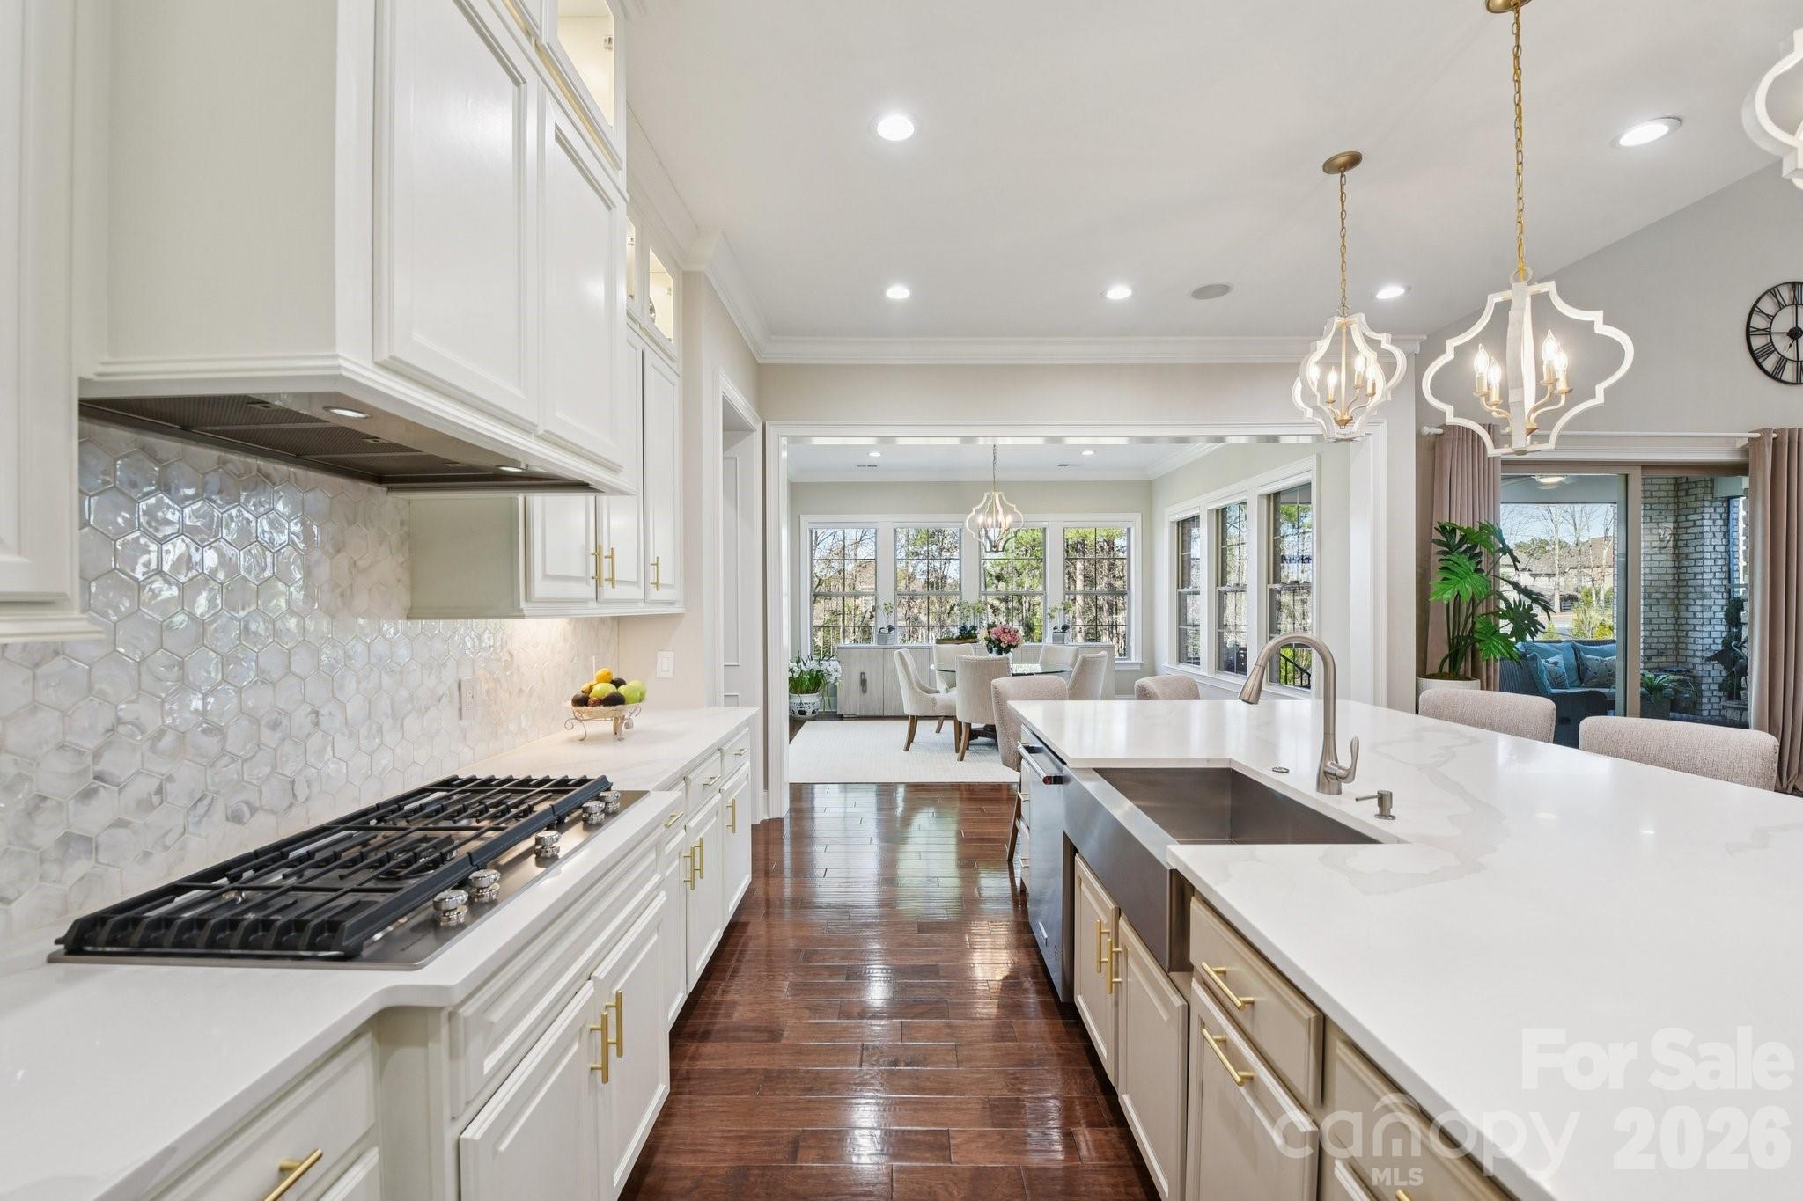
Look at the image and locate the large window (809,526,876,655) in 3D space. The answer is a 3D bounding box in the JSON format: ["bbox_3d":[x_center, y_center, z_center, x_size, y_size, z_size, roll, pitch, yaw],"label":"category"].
[{"bbox_3d":[-0.745,-0.100,9.450,0.840,1.650,0.120,0,0,0],"label":"large window"}]

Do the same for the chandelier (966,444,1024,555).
[{"bbox_3d":[0.885,-1.050,7.170,0.560,1.190,0.560,0,0,0],"label":"chandelier"}]

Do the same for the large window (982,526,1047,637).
[{"bbox_3d":[1.418,-0.100,9.450,0.840,1.650,0.120,0,0,0],"label":"large window"}]

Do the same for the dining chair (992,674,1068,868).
[{"bbox_3d":[0.720,0.900,3.880,0.470,0.980,0.600,0,0,0],"label":"dining chair"}]

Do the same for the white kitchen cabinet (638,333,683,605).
[{"bbox_3d":[-1.115,-0.480,3.030,0.320,1.000,0.510,0,0,0],"label":"white kitchen cabinet"}]

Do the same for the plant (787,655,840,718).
[{"bbox_3d":[-1.030,1.010,8.850,0.630,0.770,0.580,0,0,0],"label":"plant"}]

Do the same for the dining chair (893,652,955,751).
[{"bbox_3d":[0.270,0.945,7.130,0.630,0.930,0.530,0,0,7],"label":"dining chair"}]

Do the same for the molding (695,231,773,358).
[{"bbox_3d":[-0.843,-1.563,4.015,0.100,0.143,1.380,0,0,0],"label":"molding"}]

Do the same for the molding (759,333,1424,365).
[{"bbox_3d":[1.175,-1.580,4.730,4.170,0.150,0.120,0,0,0],"label":"molding"}]

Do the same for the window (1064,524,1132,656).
[{"bbox_3d":[2.480,-0.115,9.500,0.860,1.670,0.100,0,0,0],"label":"window"}]

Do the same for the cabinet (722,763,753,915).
[{"bbox_3d":[-0.975,0.990,3.170,0.600,0.570,0.520,0,0,0],"label":"cabinet"}]

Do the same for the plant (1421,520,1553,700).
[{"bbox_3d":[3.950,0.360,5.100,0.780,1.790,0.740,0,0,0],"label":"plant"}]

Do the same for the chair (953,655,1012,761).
[{"bbox_3d":[0.770,0.925,6.750,0.500,0.920,0.620,0,0,15],"label":"chair"}]

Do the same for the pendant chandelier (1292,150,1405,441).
[{"bbox_3d":[1.670,-1.130,2.845,0.440,1.050,0.440,0,0,-32],"label":"pendant chandelier"}]

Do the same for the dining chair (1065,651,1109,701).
[{"bbox_3d":[1.520,0.945,6.780,0.630,0.930,0.530,0,0,41],"label":"dining chair"}]

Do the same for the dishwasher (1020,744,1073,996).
[{"bbox_3d":[0.800,0.925,2.700,0.620,0.780,0.600,0,0,0],"label":"dishwasher"}]

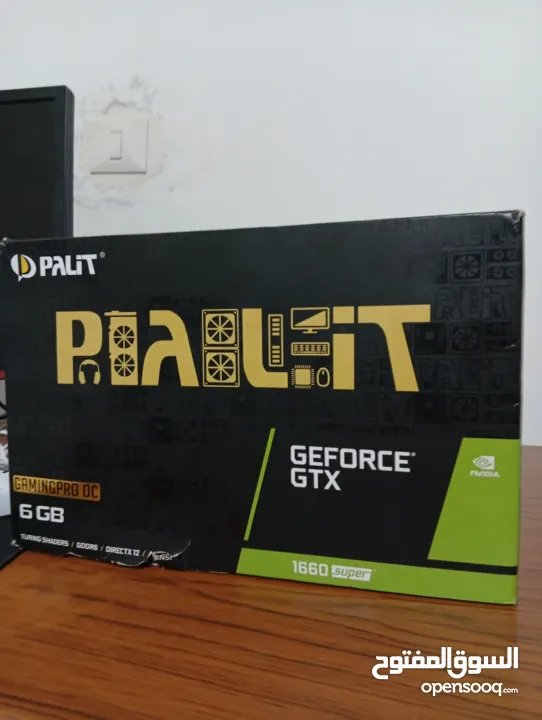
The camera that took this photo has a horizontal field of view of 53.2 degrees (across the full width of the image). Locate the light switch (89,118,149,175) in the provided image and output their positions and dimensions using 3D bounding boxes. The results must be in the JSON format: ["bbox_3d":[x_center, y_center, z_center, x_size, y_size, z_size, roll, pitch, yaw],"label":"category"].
[{"bbox_3d":[-0.235,-0.329,0.835,0.087,0.086,0.014,0,2,5],"label":"light switch"}]

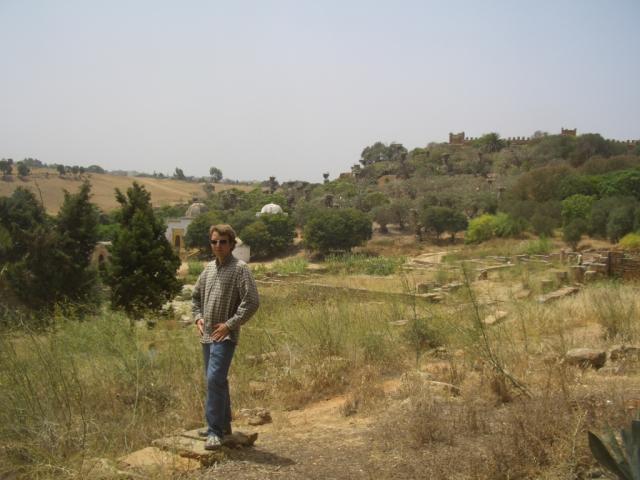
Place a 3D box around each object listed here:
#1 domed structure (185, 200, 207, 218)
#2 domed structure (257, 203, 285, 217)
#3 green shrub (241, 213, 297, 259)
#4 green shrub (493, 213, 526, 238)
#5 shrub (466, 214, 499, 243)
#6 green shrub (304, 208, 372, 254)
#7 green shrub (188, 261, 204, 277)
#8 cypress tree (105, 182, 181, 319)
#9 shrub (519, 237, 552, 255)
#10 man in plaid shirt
[{"bbox_3d":[-14.947,-3.676,78.000,2.772,2.170,2.772,0,2,0],"label":"domed structure"},{"bbox_3d":[-6.273,-3.802,82.000,3.548,1.901,3.548,0,2,0],"label":"domed structure"},{"bbox_3d":[-4.218,-0.369,53.000,4.587,3.768,3.899,0,2,0],"label":"green shrub"},{"bbox_3d":[17.478,-1.344,60.000,2.967,2.411,2.670,0,2,0],"label":"green shrub"},{"bbox_3d":[14.475,-1.031,58.000,3.047,2.510,2.743,0,2,0],"label":"shrub"},{"bbox_3d":[1.544,-0.709,54.000,5.675,3.839,4.823,0,2,0],"label":"green shrub"},{"bbox_3d":[-6.463,1.497,34.000,0.893,0.841,0.804,0,2,0],"label":"green shrub"},{"bbox_3d":[-5.486,0.325,20.000,2.349,4.203,2.231,0,2,0],"label":"cypress tree"},{"bbox_3d":[14.986,0.382,45.000,2.364,1.252,1.892,0,2,0],"label":"shrub"},{"bbox_3d":[-0.759,0.779,5.200,0.530,1.790,0.370,1,2,28],"label":"man in plaid shirt"}]

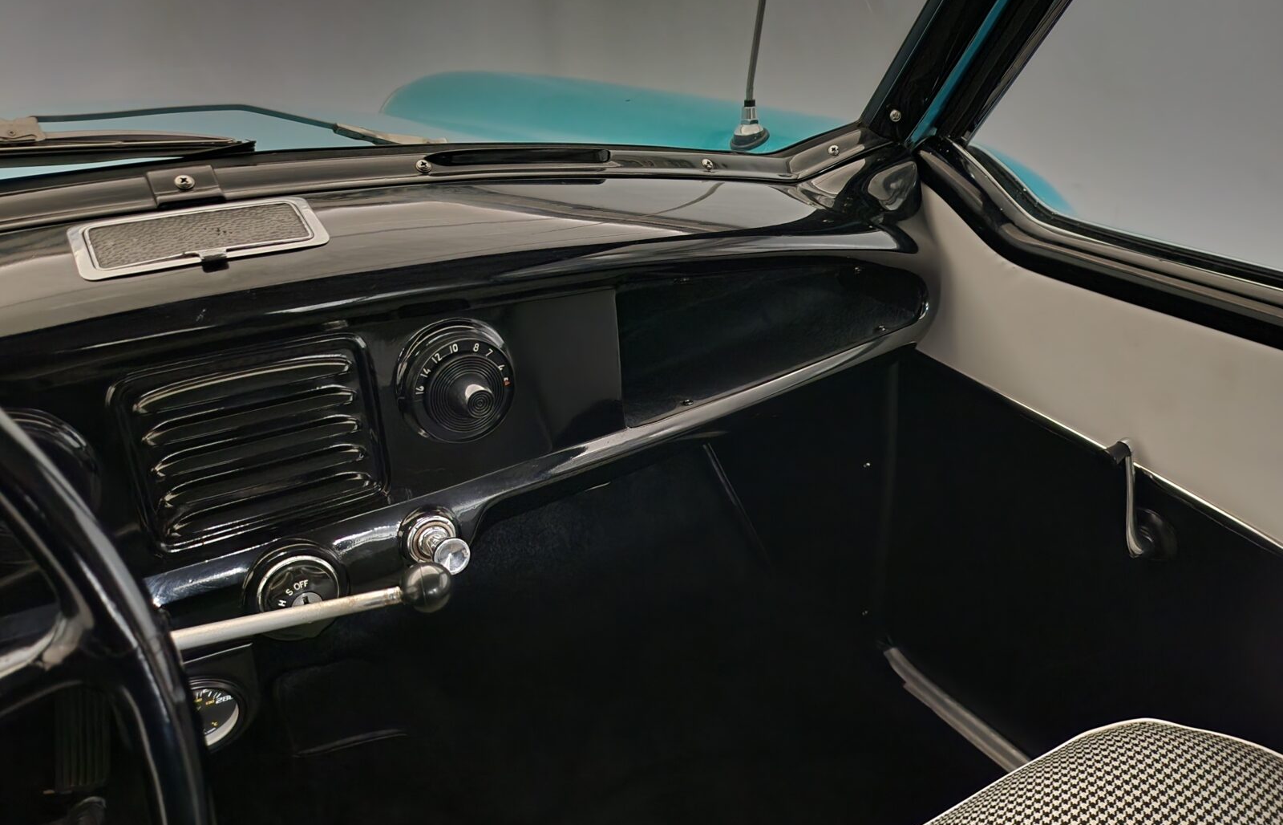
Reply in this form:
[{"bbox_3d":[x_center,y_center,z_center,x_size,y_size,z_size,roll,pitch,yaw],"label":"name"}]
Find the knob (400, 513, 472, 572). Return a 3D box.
[{"bbox_3d":[-0.132,0.089,0.585,0.038,0.038,0.046,-17,16,-28],"label":"knob"}]

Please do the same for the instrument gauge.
[{"bbox_3d":[-0.297,0.199,0.594,0.058,0.058,0.030,-15,30,-25],"label":"instrument gauge"}]

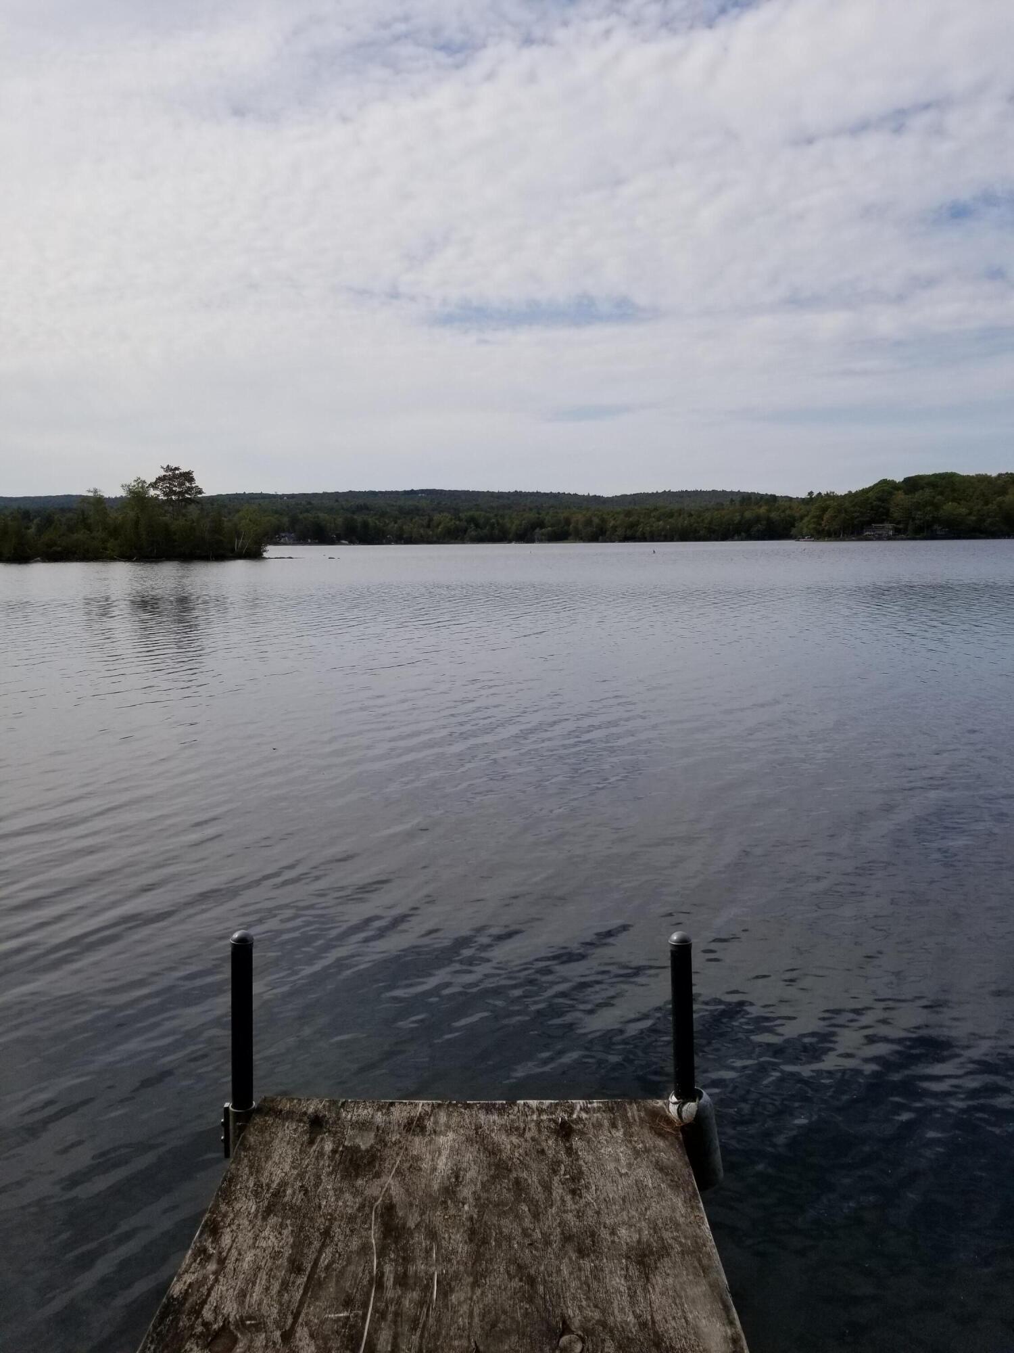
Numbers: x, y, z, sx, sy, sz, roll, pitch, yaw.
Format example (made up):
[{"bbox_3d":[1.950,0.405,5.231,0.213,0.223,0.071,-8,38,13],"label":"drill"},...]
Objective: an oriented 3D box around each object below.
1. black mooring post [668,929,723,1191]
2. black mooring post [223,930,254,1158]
[{"bbox_3d":[0.533,1.085,2.869,0.140,0.795,0.120,-2,8,0],"label":"black mooring post"},{"bbox_3d":[-0.751,1.042,2.863,0.085,0.690,0.085,2,8,0],"label":"black mooring post"}]

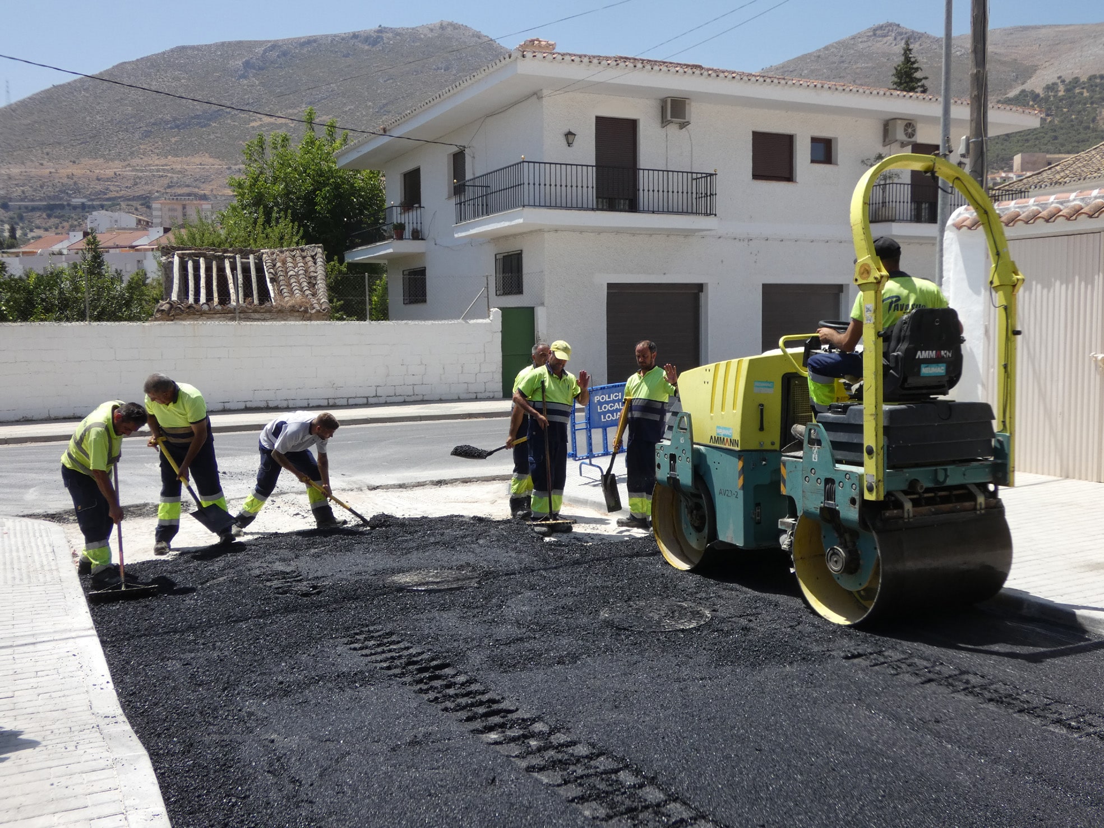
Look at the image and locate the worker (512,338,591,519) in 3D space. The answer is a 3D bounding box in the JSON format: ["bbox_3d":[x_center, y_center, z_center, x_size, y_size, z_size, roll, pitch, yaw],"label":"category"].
[{"bbox_3d":[-0.011,0.182,9.524,0.680,1.710,0.460,-2,5,-14],"label":"worker"}]

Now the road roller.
[{"bbox_3d":[1.772,-0.191,7.081,1.142,2.714,2.382,-3,6,-28],"label":"road roller"}]

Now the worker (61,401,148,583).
[{"bbox_3d":[-3.426,0.546,7.985,0.680,1.330,0.520,-1,5,-2],"label":"worker"}]

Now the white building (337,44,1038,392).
[{"bbox_3d":[3.057,-5.142,31.468,15.330,8.100,14.250,-3,6,-26],"label":"white building"}]

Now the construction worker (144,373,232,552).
[{"bbox_3d":[-3.114,0.370,8.995,0.660,1.500,0.540,-1,5,-3],"label":"construction worker"}]

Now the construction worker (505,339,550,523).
[{"bbox_3d":[-0.188,0.137,10.187,0.600,1.690,0.500,-3,5,-23],"label":"construction worker"}]

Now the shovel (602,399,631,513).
[{"bbox_3d":[0.625,0.388,9.602,0.220,1.070,0.160,7,5,-18],"label":"shovel"}]

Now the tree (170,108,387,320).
[{"bbox_3d":[-9.713,-6.004,37.612,7.800,9.700,7.000,-1,5,0],"label":"tree"}]

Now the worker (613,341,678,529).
[{"bbox_3d":[0.845,0.168,9.681,0.640,1.690,0.460,0,5,13],"label":"worker"}]

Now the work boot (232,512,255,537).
[{"bbox_3d":[-2.761,0.981,9.420,0.130,0.200,0.290,-4,6,-30],"label":"work boot"}]

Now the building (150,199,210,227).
[{"bbox_3d":[-139.033,-73.456,401.010,23.000,16.000,13.000,-2,5,-17],"label":"building"}]

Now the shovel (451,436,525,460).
[{"bbox_3d":[-0.470,0.258,10.172,1.020,0.180,0.270,-13,5,-2],"label":"shovel"}]

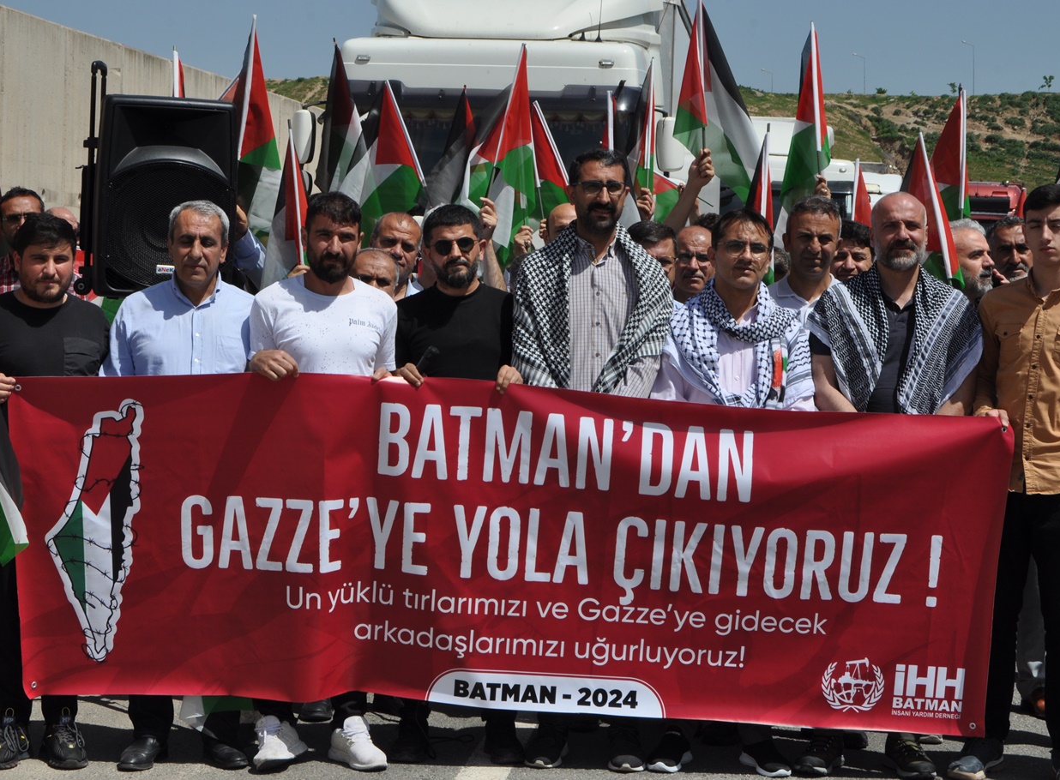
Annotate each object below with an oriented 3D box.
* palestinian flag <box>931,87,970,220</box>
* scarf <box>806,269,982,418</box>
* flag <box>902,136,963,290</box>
[{"bbox_3d":[1.500,-0.833,8.800,0.172,0.518,0.150,1,1,0],"label":"palestinian flag"},{"bbox_3d":[1.127,-0.132,7.550,0.541,0.512,0.330,1,1,2],"label":"scarf"},{"bbox_3d":[1.313,-0.582,8.000,0.220,0.530,0.150,-6,3,-6],"label":"flag"}]

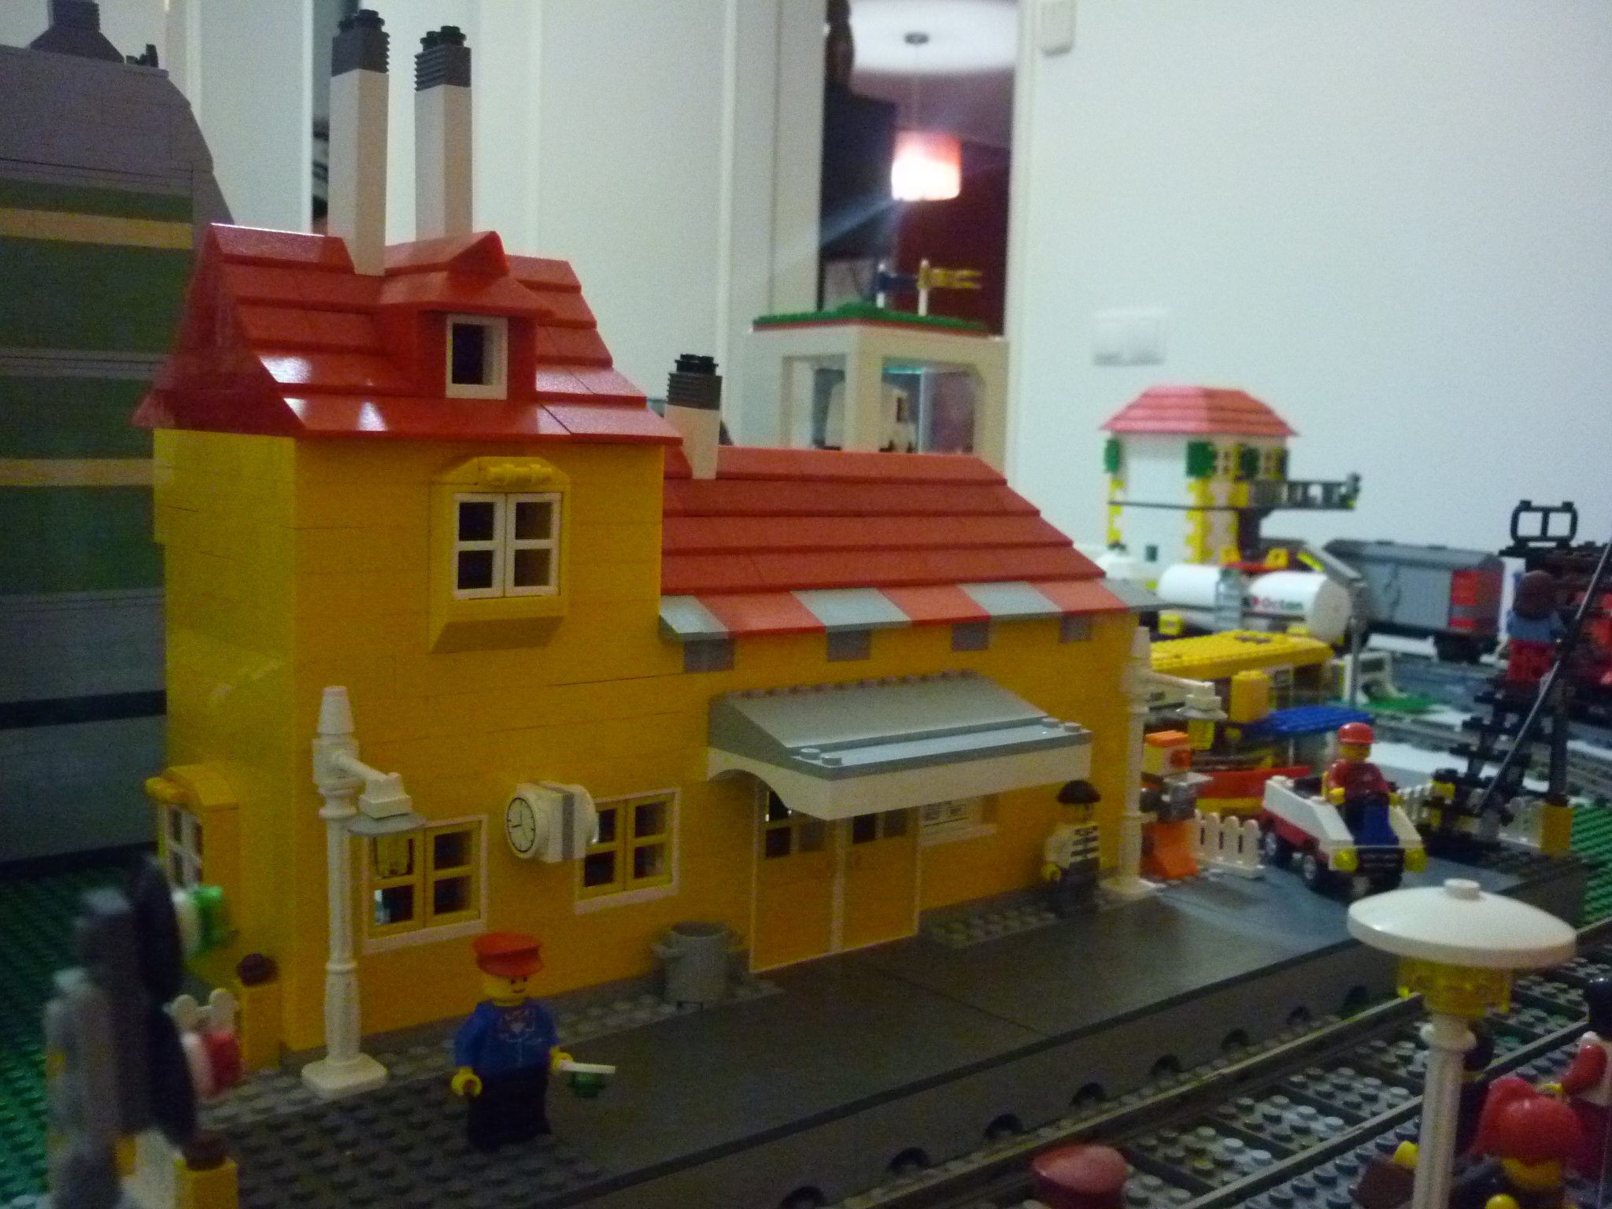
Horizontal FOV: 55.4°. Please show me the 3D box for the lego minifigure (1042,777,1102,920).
[{"bbox_3d":[0.083,0.074,0.476,0.024,0.041,0.014,-4,8,-43],"label":"lego minifigure"}]

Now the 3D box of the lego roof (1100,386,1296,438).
[{"bbox_3d":[0.323,-0.159,1.268,0.111,0.036,0.111,-3,8,-39],"label":"lego roof"}]

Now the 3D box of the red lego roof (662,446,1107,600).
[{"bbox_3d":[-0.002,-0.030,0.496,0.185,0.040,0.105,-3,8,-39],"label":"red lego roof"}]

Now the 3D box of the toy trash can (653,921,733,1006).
[{"bbox_3d":[-0.028,0.091,0.390,0.019,0.018,0.017,-3,8,-39],"label":"toy trash can"}]

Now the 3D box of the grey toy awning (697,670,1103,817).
[{"bbox_3d":[0.027,0.036,0.423,0.097,0.024,0.051,-3,8,-39],"label":"grey toy awning"}]

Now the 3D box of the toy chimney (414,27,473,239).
[{"bbox_3d":[-0.093,-0.115,0.396,0.008,0.062,0.017,-3,8,-39],"label":"toy chimney"}]

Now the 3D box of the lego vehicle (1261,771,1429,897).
[{"bbox_3d":[0.189,0.082,0.545,0.033,0.029,0.057,1,6,-8],"label":"lego vehicle"}]

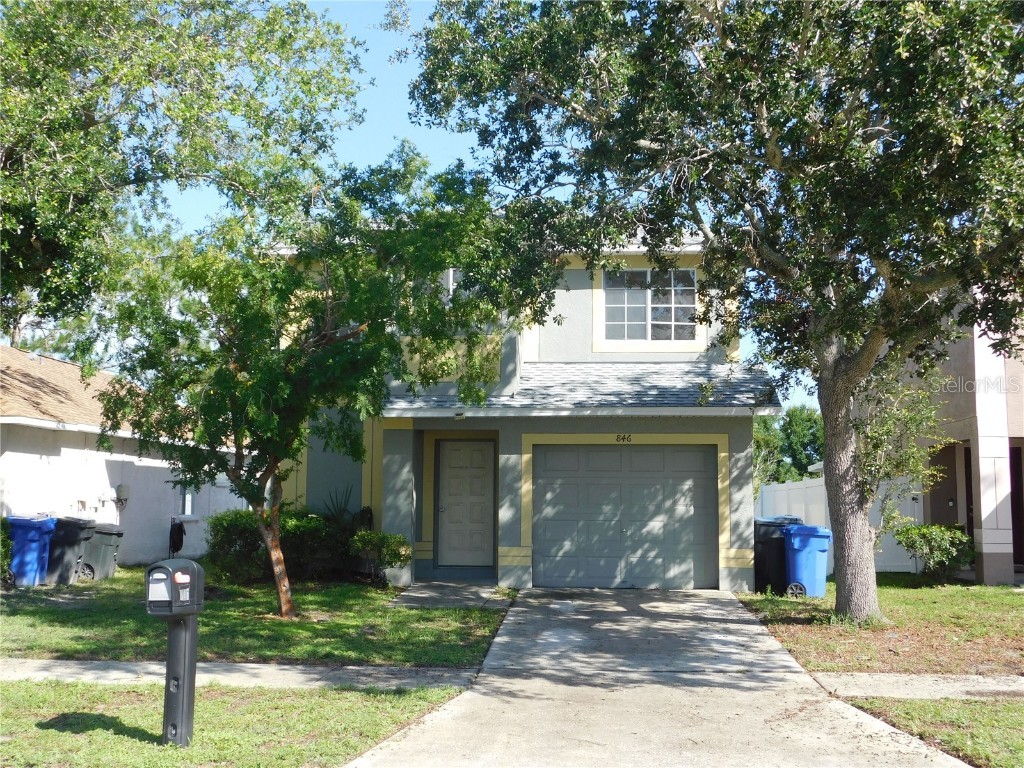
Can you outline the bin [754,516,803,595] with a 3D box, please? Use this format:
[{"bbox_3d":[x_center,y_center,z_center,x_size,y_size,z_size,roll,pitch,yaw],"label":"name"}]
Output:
[{"bbox_3d":[4.023,2.564,18.000,0.760,1.140,0.640,0,-5,5],"label":"bin"}]

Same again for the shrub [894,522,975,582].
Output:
[{"bbox_3d":[7.285,2.859,20.500,1.300,0.980,1.150,0,-5,5],"label":"shrub"}]

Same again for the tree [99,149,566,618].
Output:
[{"bbox_3d":[-2.232,0.022,15.006,5.700,5.800,5.100,0,-5,5],"label":"tree"}]

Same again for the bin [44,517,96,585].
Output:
[{"bbox_3d":[-7.193,2.681,19.300,0.700,1.080,0.610,0,-5,8],"label":"bin"}]

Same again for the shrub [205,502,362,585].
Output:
[{"bbox_3d":[-3.565,2.570,18.968,2.400,1.280,1.250,0,-5,5],"label":"shrub"}]

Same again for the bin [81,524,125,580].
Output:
[{"bbox_3d":[-7.086,2.828,20.400,0.650,0.980,0.570,0,-5,5],"label":"bin"}]

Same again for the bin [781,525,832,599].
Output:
[{"bbox_3d":[4.340,2.559,17.350,0.670,1.060,0.580,0,-5,5],"label":"bin"}]

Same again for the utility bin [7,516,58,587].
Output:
[{"bbox_3d":[-7.545,2.618,18.600,0.680,1.080,0.600,-1,-5,17],"label":"utility bin"}]

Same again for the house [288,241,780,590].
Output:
[{"bbox_3d":[0.134,0.056,22.945,8.250,6.900,11.050,0,-5,5],"label":"house"}]

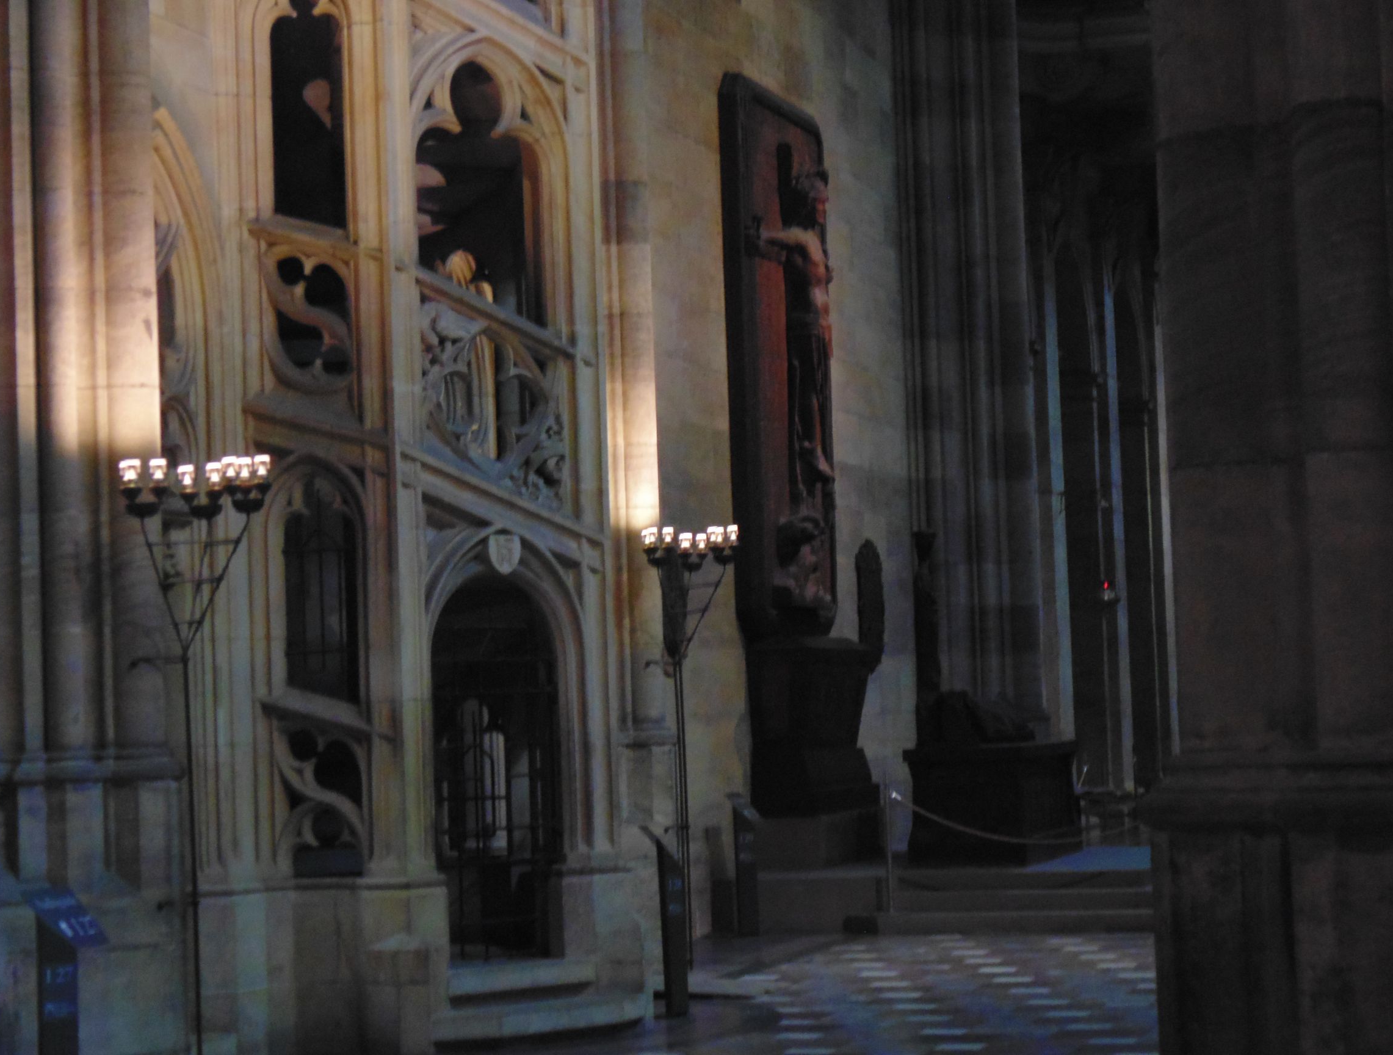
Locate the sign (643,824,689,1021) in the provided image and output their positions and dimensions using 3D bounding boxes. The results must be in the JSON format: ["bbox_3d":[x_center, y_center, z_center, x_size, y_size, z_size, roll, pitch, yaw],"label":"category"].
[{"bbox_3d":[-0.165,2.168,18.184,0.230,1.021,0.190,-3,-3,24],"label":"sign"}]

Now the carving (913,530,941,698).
[{"bbox_3d":[1.879,0.711,26.802,0.190,1.369,0.190,0,-4,-35],"label":"carving"}]

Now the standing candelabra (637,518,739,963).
[{"bbox_3d":[-0.005,1.383,21.140,0.580,2.861,0.520,0,-4,-30],"label":"standing candelabra"}]

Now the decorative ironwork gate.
[{"bbox_3d":[-1.069,1.293,17.528,0.780,2.009,0.080,1,-4,-38],"label":"decorative ironwork gate"}]

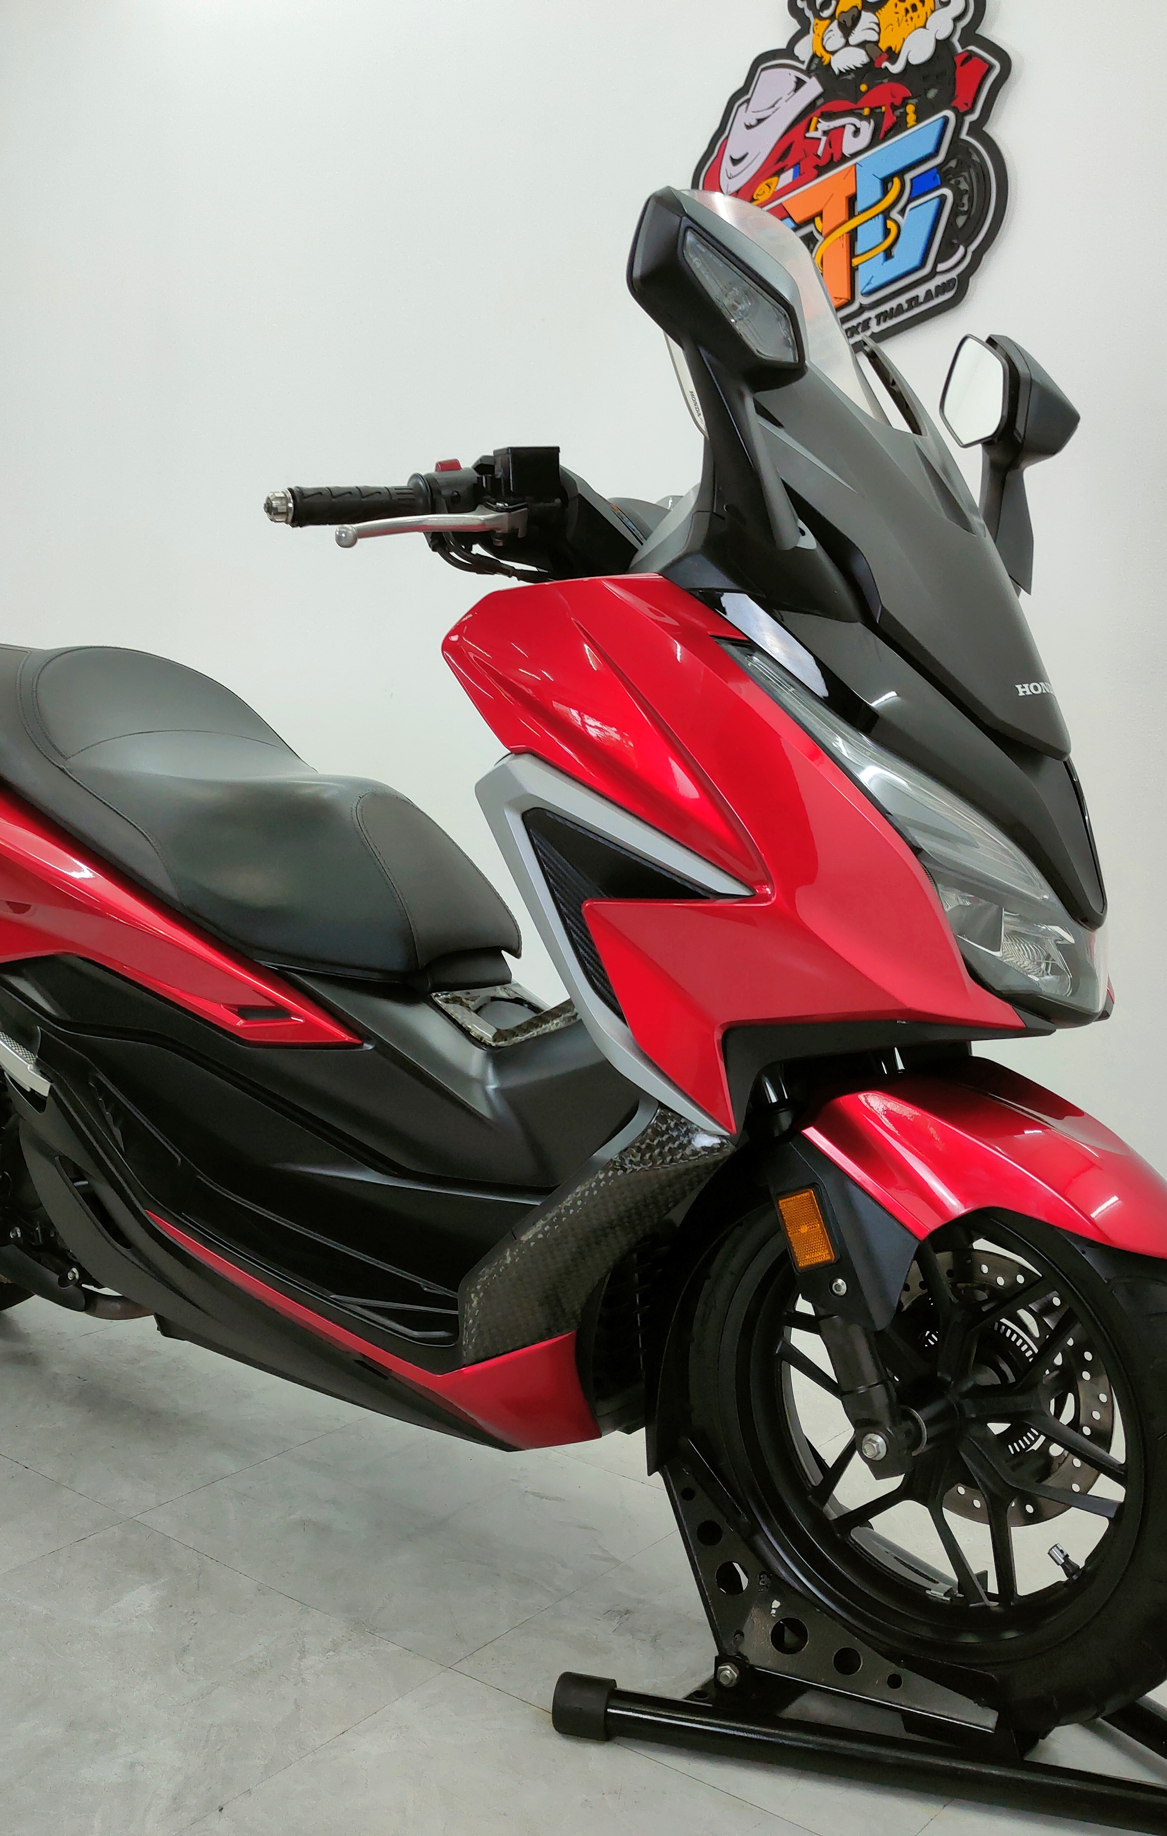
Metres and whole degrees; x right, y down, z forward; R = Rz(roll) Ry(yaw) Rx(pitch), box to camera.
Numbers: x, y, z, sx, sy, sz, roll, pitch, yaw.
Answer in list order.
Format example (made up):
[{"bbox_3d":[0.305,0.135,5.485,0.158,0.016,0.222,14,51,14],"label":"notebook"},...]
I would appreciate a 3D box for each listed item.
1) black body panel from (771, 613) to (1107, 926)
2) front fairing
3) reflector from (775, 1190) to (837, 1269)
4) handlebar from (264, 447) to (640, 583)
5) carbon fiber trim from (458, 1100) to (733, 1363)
[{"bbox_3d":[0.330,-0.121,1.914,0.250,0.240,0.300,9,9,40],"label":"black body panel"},{"bbox_3d":[0.309,-0.299,1.925,0.270,0.310,0.340,9,11,40],"label":"front fairing"},{"bbox_3d":[0.190,0.262,1.909,0.036,0.064,0.010,-19,-6,34],"label":"reflector"},{"bbox_3d":[0.013,-0.374,2.169,0.190,0.115,0.720,9,11,40],"label":"handlebar"},{"bbox_3d":[0.010,0.289,2.010,0.285,0.265,0.115,9,9,40],"label":"carbon fiber trim"}]

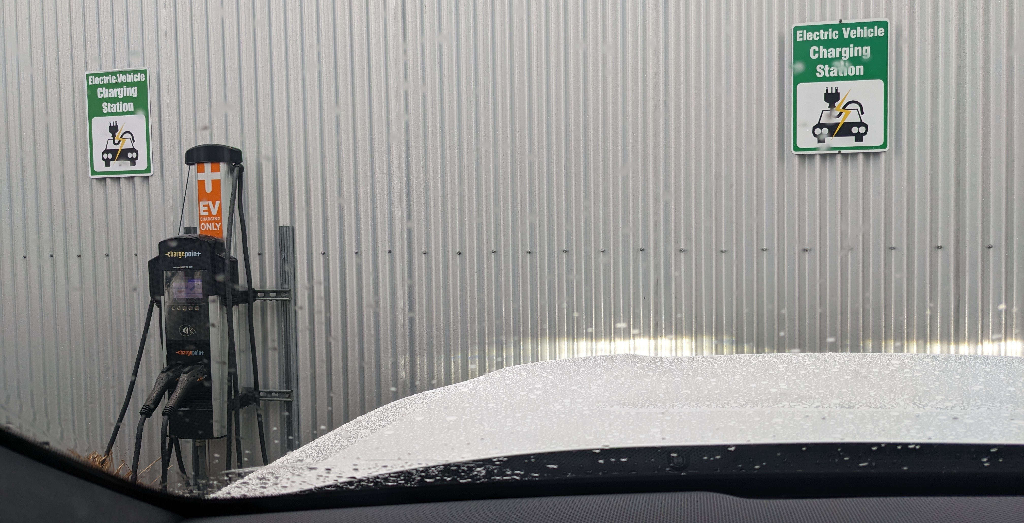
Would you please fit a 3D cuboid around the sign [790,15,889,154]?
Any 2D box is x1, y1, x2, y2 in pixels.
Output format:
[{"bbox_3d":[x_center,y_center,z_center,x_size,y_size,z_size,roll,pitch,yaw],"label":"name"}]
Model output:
[{"bbox_3d":[1.090,-0.578,2.653,0.303,0.439,0.016,0,3,13],"label":"sign"}]

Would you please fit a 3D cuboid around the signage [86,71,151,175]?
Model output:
[{"bbox_3d":[-1.600,-0.561,3.253,0.301,0.439,0.016,0,3,13],"label":"signage"}]

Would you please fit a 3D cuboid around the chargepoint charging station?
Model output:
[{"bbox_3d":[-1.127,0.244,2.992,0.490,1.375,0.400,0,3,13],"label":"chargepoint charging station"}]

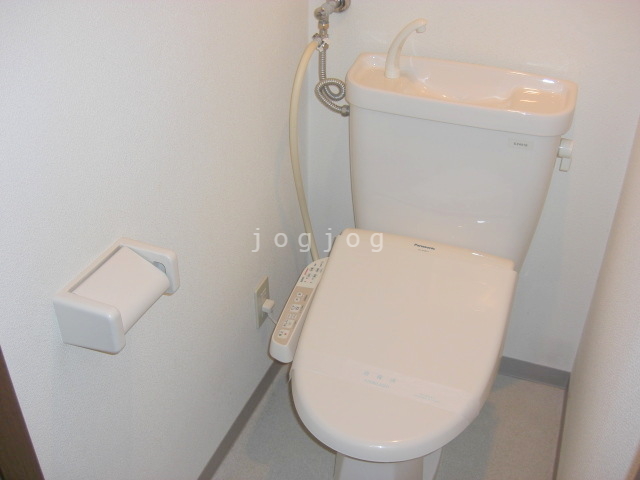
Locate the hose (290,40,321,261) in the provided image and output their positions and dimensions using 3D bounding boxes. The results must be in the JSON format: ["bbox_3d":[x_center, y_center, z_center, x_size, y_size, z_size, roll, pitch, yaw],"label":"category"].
[{"bbox_3d":[-0.029,-0.195,1.690,0.110,0.555,0.130,12,36,18],"label":"hose"}]

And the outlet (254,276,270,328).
[{"bbox_3d":[-0.137,0.158,1.749,0.012,0.117,0.069,13,34,19],"label":"outlet"}]

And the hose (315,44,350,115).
[{"bbox_3d":[0.032,-0.373,1.650,0.085,0.150,0.050,13,34,19],"label":"hose"}]

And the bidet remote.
[{"bbox_3d":[-0.039,0.156,1.574,0.066,0.052,0.275,10,44,15],"label":"bidet remote"}]

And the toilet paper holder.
[{"bbox_3d":[-0.303,0.085,1.077,0.103,0.087,0.162,13,34,19],"label":"toilet paper holder"}]

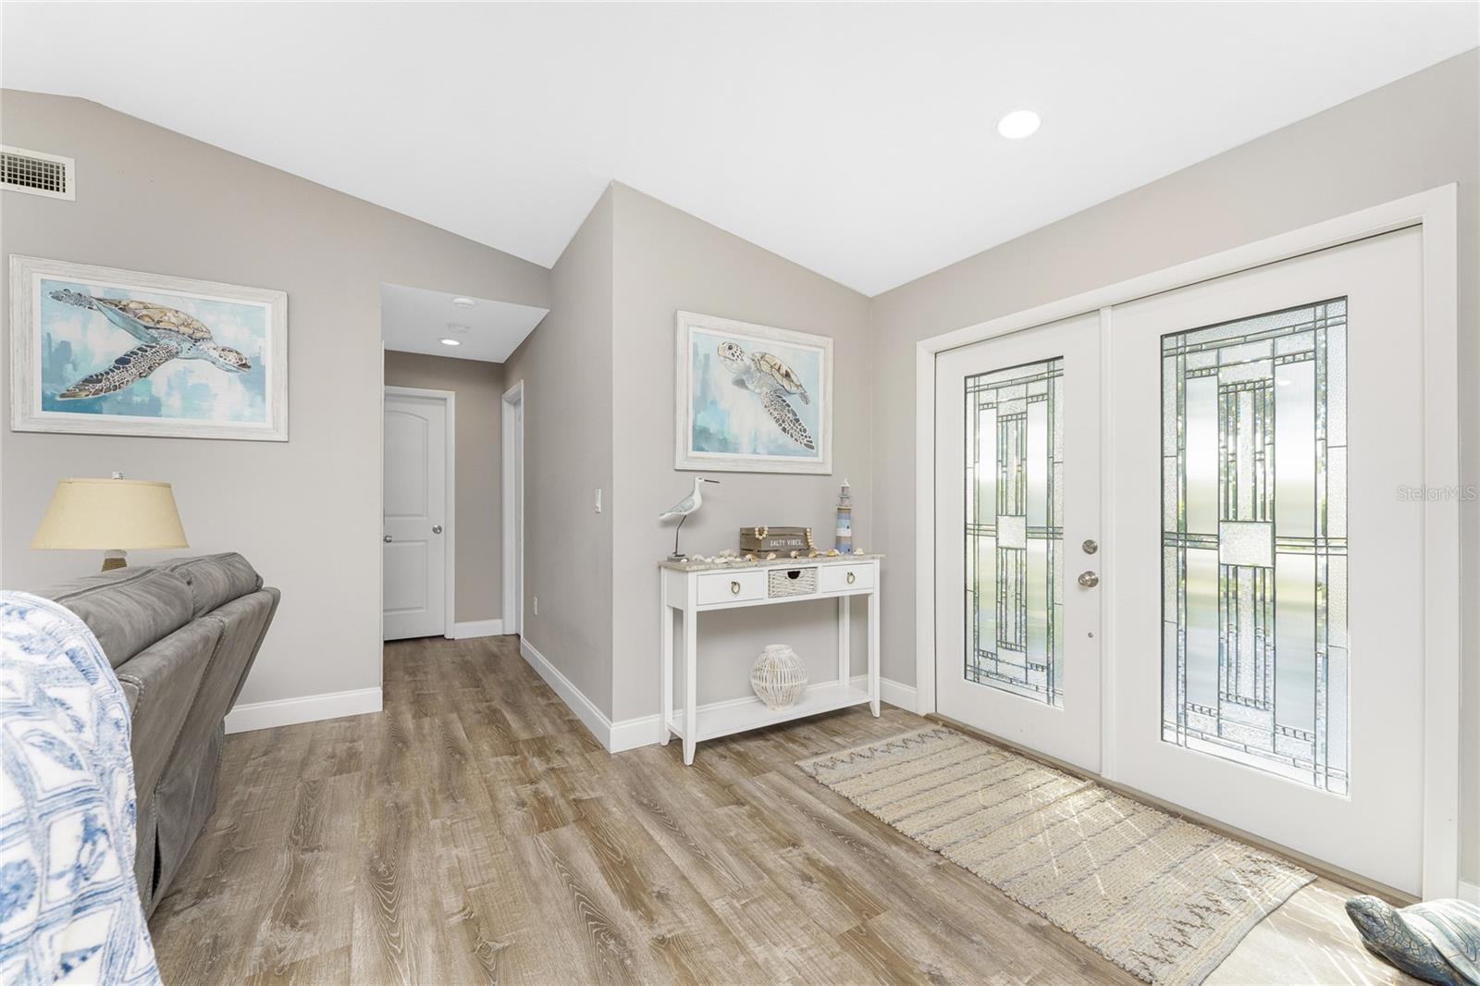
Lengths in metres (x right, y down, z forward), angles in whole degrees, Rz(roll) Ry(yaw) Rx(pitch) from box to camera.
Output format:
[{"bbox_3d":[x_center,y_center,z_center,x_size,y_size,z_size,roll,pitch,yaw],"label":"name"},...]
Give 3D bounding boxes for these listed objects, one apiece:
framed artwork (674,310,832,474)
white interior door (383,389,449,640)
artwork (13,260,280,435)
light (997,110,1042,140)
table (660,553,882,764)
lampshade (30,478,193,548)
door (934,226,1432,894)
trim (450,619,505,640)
[{"bbox_3d":[0.120,-0.522,3.188,1.010,0.810,0.040,0,0,-30],"label":"framed artwork"},{"bbox_3d":[-2.855,0.218,4.754,0.790,2.040,0.050,0,0,-30],"label":"white interior door"},{"bbox_3d":[-2.868,-0.677,2.852,1.000,0.800,0.040,0,0,-30],"label":"artwork"},{"bbox_3d":[1.024,-1.353,2.110,0.160,0.025,0.160,11,-7,-32],"label":"light"},{"bbox_3d":[0.197,0.800,3.045,1.200,0.907,0.333,0,0,-30],"label":"table"},{"bbox_3d":[-2.695,0.086,2.484,0.457,0.292,0.457,0,0,-30],"label":"lampshade"},{"bbox_3d":[1.597,0.212,2.496,0.060,2.040,1.800,0,0,-32],"label":"door"},{"bbox_3d":[-2.290,1.196,5.055,0.390,0.133,0.018,0,0,-30],"label":"trim"}]

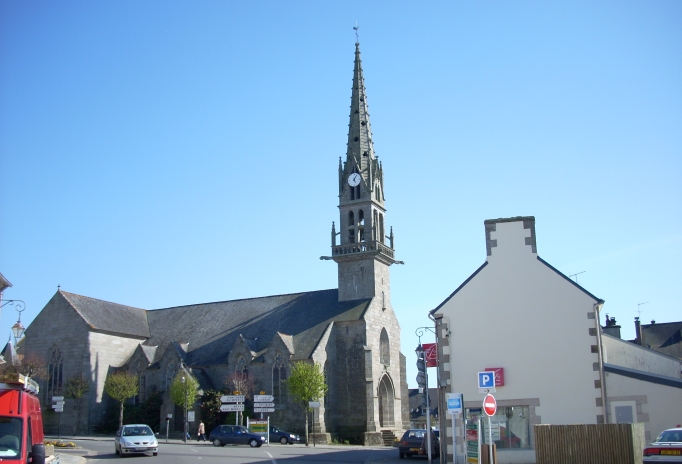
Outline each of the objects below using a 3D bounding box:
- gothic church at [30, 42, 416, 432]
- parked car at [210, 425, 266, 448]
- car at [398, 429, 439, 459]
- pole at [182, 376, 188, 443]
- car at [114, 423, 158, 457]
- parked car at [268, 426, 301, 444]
[{"bbox_3d":[-10.973,1.625,72.766,34.200,37.890,23.010,-8,-16,26],"label":"gothic church"},{"bbox_3d":[-6.899,13.761,49.174,3.780,1.390,1.620,-3,-15,7],"label":"parked car"},{"bbox_3d":[3.861,10.537,36.373,1.630,1.380,3.850,-5,-15,14],"label":"car"},{"bbox_3d":[-12.122,13.758,56.619,0.500,4.940,0.450,-1,-15,0],"label":"pole"},{"bbox_3d":[-10.073,10.322,36.178,1.700,1.420,4.150,4,-15,-20],"label":"car"},{"bbox_3d":[-5.057,15.180,54.678,3.900,1.420,1.660,-6,-15,17],"label":"parked car"}]

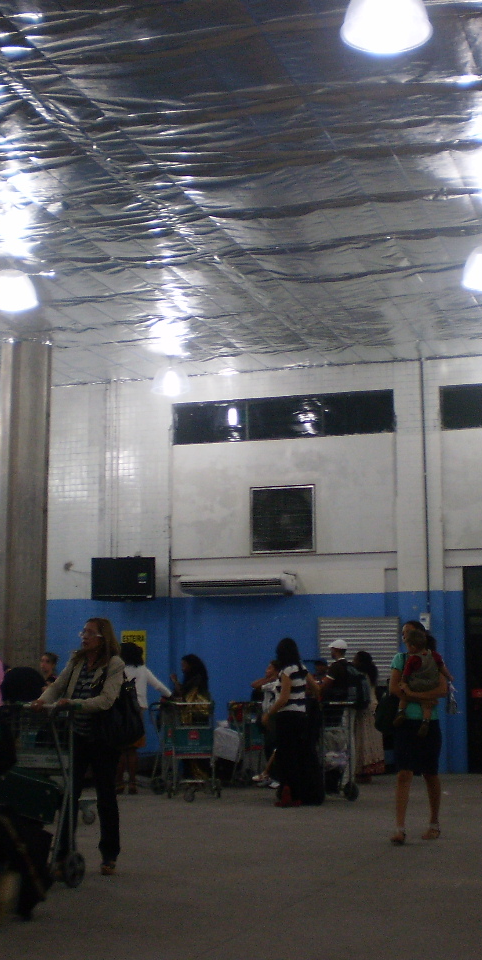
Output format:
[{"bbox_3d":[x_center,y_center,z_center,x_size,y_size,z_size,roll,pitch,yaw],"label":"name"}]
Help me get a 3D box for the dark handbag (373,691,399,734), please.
[{"bbox_3d":[1.091,1.728,9.850,0.160,0.330,0.280,8,-12,-40],"label":"dark handbag"}]

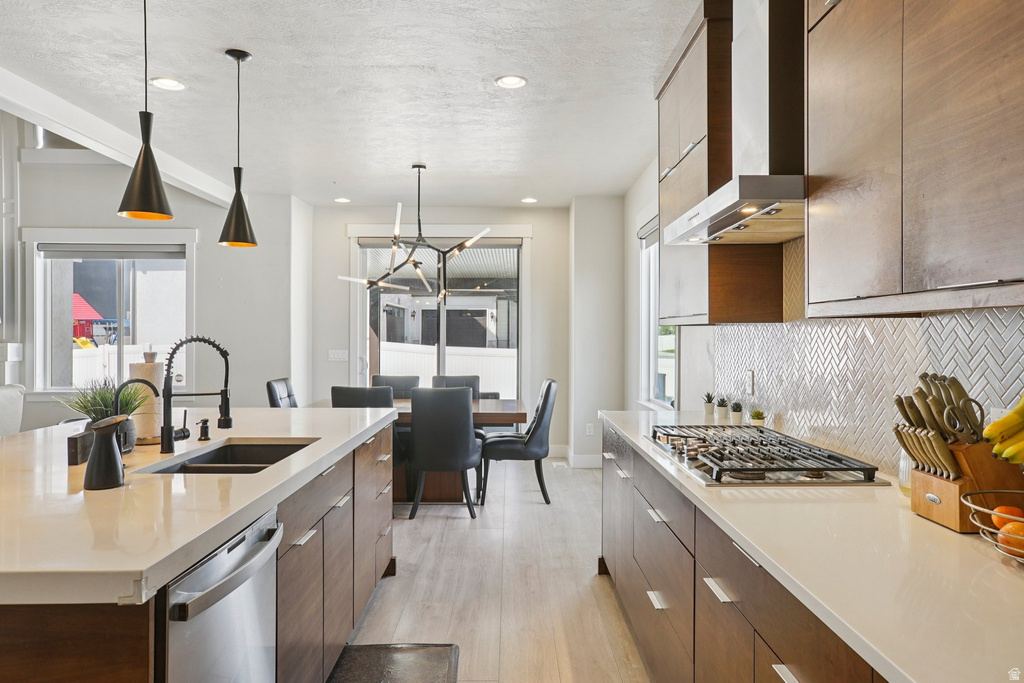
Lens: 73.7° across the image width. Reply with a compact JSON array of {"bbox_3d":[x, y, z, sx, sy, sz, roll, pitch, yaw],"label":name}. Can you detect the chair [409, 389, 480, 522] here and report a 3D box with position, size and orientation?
[{"bbox_3d":[-0.509,0.803,5.200,0.500,0.955,0.620,0,1,0],"label":"chair"}]

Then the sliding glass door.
[{"bbox_3d":[-0.784,0.072,7.423,1.770,2.370,0.120,0,1,0],"label":"sliding glass door"}]

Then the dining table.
[{"bbox_3d":[-0.778,0.901,5.572,1.780,0.750,1.040,0,1,0],"label":"dining table"}]

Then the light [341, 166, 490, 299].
[{"bbox_3d":[-0.768,-0.861,5.553,1.200,1.145,0.950,0,1,0],"label":"light"}]

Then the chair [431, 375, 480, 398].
[{"bbox_3d":[-0.507,0.795,5.970,0.500,0.955,0.620,0,1,0],"label":"chair"}]

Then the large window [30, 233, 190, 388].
[{"bbox_3d":[-3.970,-0.297,6.786,1.640,1.600,0.120,0,1,0],"label":"large window"}]

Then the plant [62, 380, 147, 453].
[{"bbox_3d":[-1.460,0.255,2.446,0.310,0.265,0.290,0,1,0],"label":"plant"}]

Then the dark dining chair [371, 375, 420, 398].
[{"bbox_3d":[-1.062,0.795,5.971,0.500,0.955,0.620,0,1,0],"label":"dark dining chair"}]

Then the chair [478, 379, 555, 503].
[{"bbox_3d":[0.052,0.796,5.579,0.620,0.960,0.500,0,1,-4],"label":"chair"}]

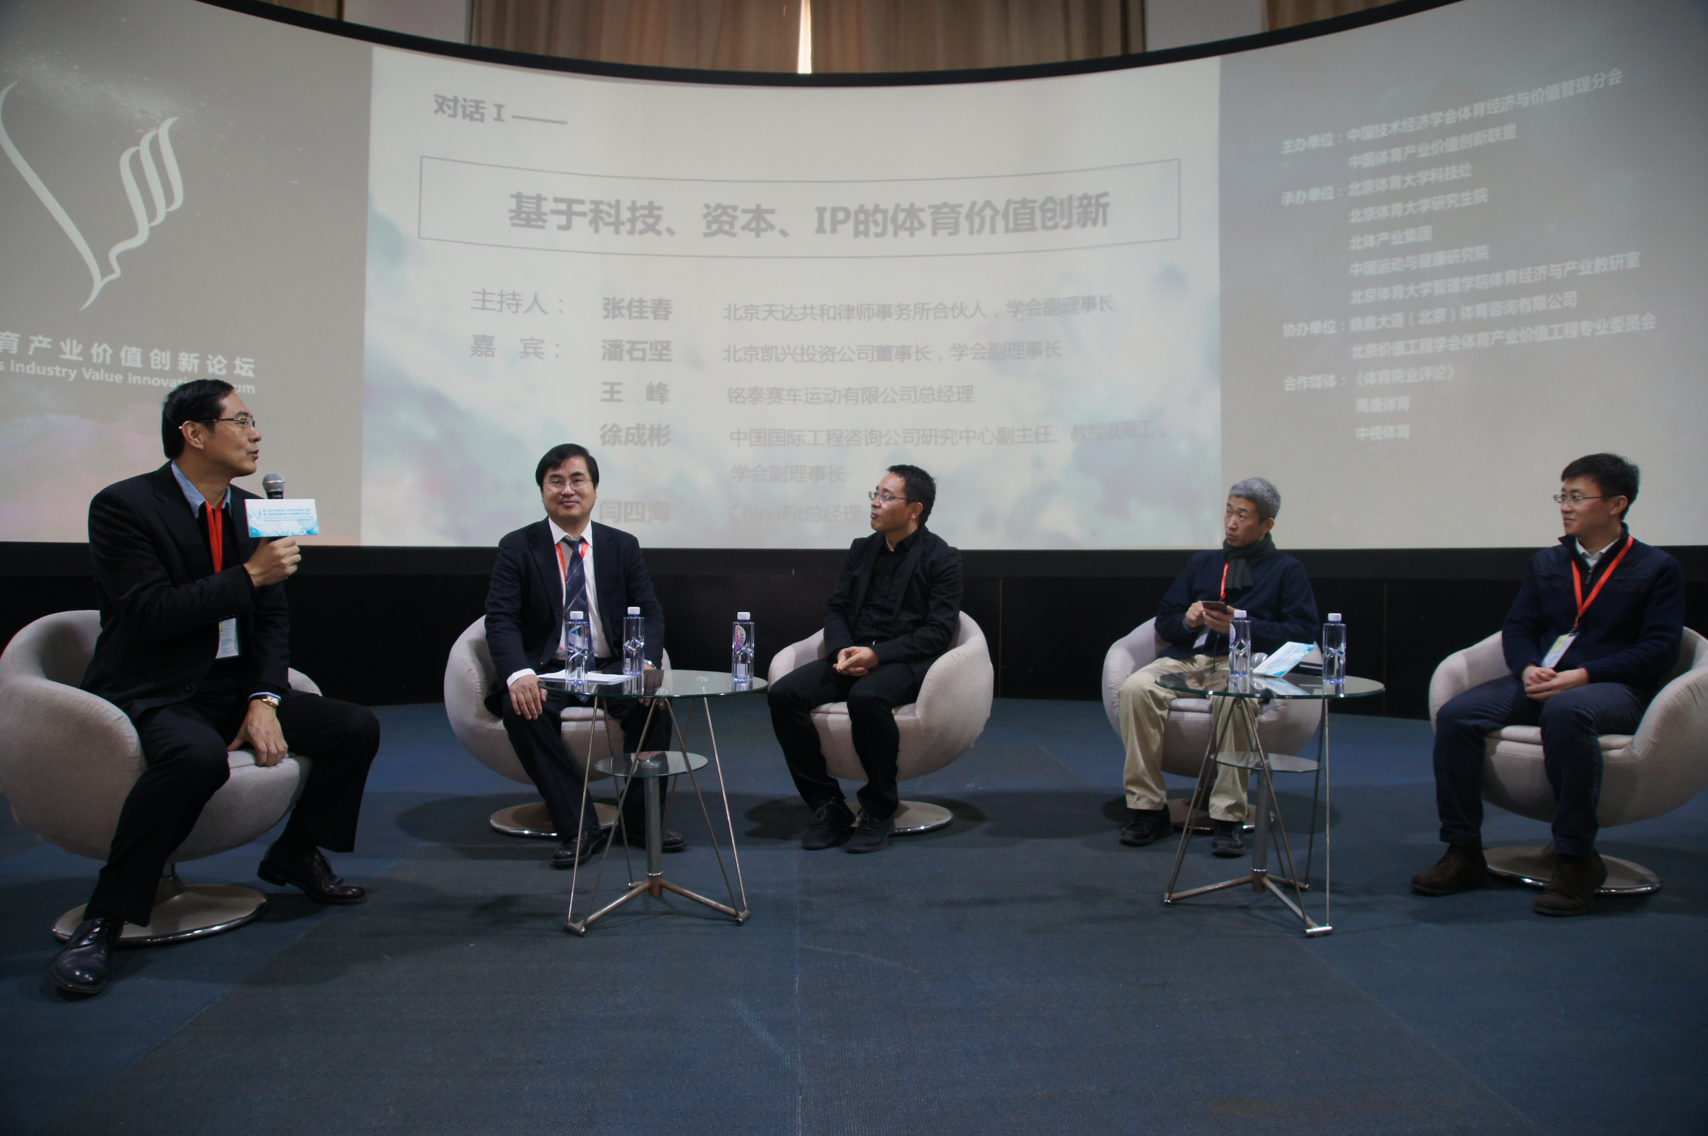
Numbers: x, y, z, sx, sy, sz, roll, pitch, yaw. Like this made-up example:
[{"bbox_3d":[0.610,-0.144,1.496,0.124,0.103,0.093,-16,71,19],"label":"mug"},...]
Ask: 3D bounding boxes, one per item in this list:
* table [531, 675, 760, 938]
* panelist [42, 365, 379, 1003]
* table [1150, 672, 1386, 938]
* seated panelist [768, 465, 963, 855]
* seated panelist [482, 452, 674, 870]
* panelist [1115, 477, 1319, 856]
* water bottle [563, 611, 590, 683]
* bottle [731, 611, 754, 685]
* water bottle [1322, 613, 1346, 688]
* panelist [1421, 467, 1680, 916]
[{"bbox_3d":[-0.524,0.599,2.974,0.595,0.605,0.595,0,0,-10],"label":"table"},{"bbox_3d":[-1.687,0.207,2.884,0.750,1.380,0.720,0,0,35],"label":"panelist"},{"bbox_3d":[1.096,0.605,3.029,0.595,0.605,0.595,0,0,20],"label":"table"},{"bbox_3d":[0.062,0.264,3.989,0.580,1.275,0.820,0,0,25],"label":"seated panelist"},{"bbox_3d":[-0.922,0.235,3.898,0.620,1.325,0.820,0,0,-18],"label":"seated panelist"},{"bbox_3d":[1.272,0.286,3.979,0.600,1.240,0.820,0,0,28],"label":"panelist"},{"bbox_3d":[-0.714,0.203,2.938,0.058,0.186,0.058,0,0,-10],"label":"water bottle"},{"bbox_3d":[-0.285,0.204,2.969,0.058,0.186,0.058,0,0,0],"label":"bottle"},{"bbox_3d":[1.266,0.210,2.989,0.058,0.186,0.058,0,0,20],"label":"water bottle"},{"bbox_3d":[2.022,0.283,3.269,0.620,1.255,0.820,0,0,43],"label":"panelist"}]

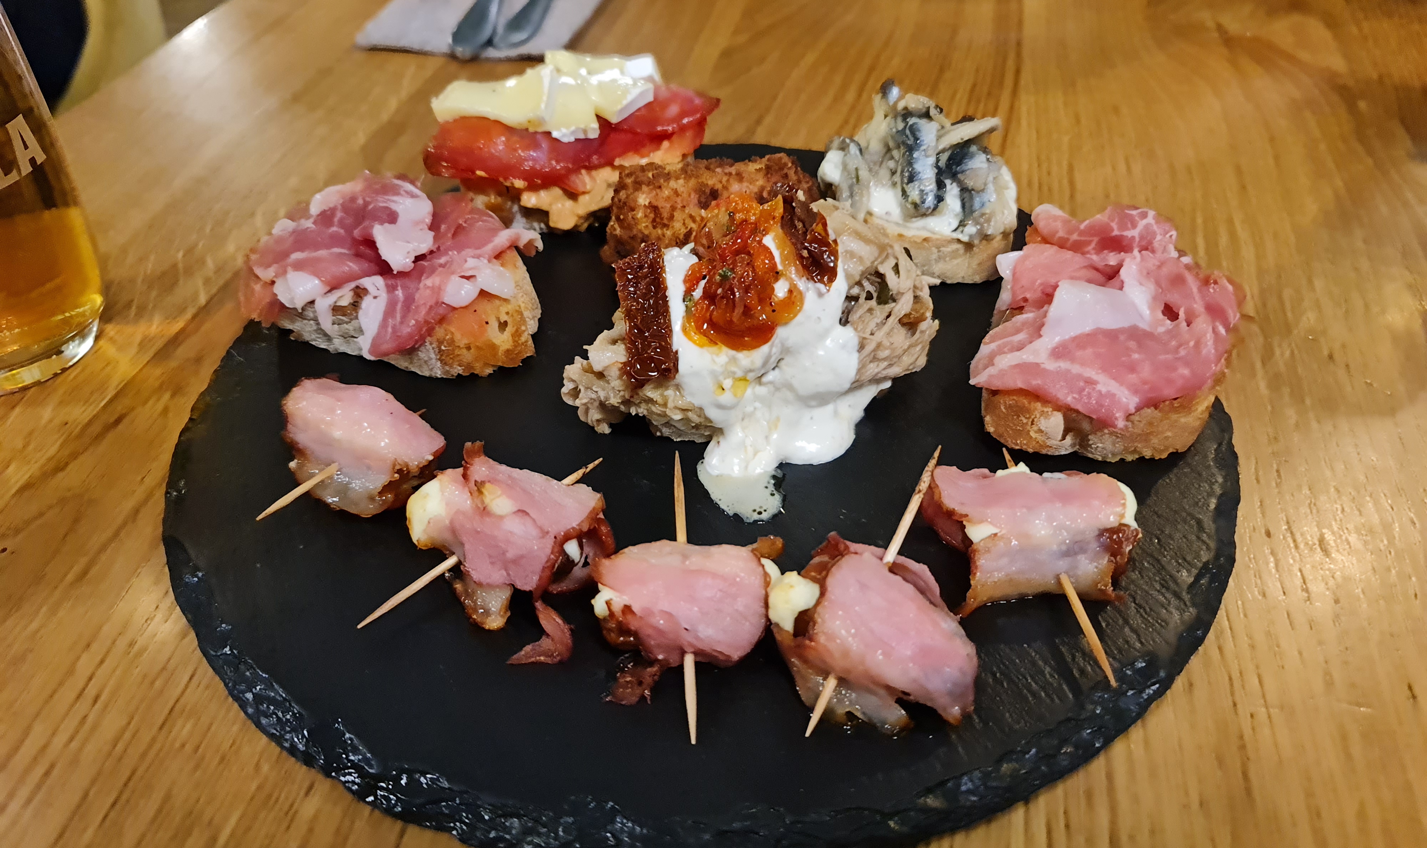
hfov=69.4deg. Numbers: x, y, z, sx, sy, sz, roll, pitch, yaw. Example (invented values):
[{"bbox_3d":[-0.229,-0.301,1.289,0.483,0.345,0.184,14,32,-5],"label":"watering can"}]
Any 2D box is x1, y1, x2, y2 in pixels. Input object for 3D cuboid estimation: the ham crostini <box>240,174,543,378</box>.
[{"bbox_3d":[-0.091,-0.045,0.301,0.077,0.037,0.052,11,43,12],"label":"ham crostini"}]

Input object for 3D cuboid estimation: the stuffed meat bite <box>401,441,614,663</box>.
[{"bbox_3d":[-0.045,0.025,0.231,0.042,0.026,0.035,15,44,16],"label":"stuffed meat bite"}]

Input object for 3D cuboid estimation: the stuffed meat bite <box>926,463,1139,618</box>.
[{"bbox_3d":[0.070,0.026,0.230,0.043,0.024,0.029,-3,42,-3],"label":"stuffed meat bite"}]

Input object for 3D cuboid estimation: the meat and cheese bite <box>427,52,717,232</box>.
[{"bbox_3d":[-0.048,-0.097,0.352,0.094,0.044,0.042,-14,44,-14],"label":"meat and cheese bite"}]

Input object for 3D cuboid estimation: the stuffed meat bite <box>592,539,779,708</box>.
[{"bbox_3d":[-0.005,0.040,0.215,0.038,0.025,0.030,-2,42,-2],"label":"stuffed meat bite"}]

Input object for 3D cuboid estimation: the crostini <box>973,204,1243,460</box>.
[{"bbox_3d":[0.103,-0.028,0.279,0.059,0.038,0.073,8,43,9],"label":"crostini"}]

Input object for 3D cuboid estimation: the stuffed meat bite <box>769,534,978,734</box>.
[{"bbox_3d":[0.032,0.042,0.211,0.039,0.026,0.032,18,45,19],"label":"stuffed meat bite"}]

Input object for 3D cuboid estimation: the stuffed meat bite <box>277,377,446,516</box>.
[{"bbox_3d":[-0.086,0.005,0.255,0.035,0.024,0.027,16,45,18],"label":"stuffed meat bite"}]

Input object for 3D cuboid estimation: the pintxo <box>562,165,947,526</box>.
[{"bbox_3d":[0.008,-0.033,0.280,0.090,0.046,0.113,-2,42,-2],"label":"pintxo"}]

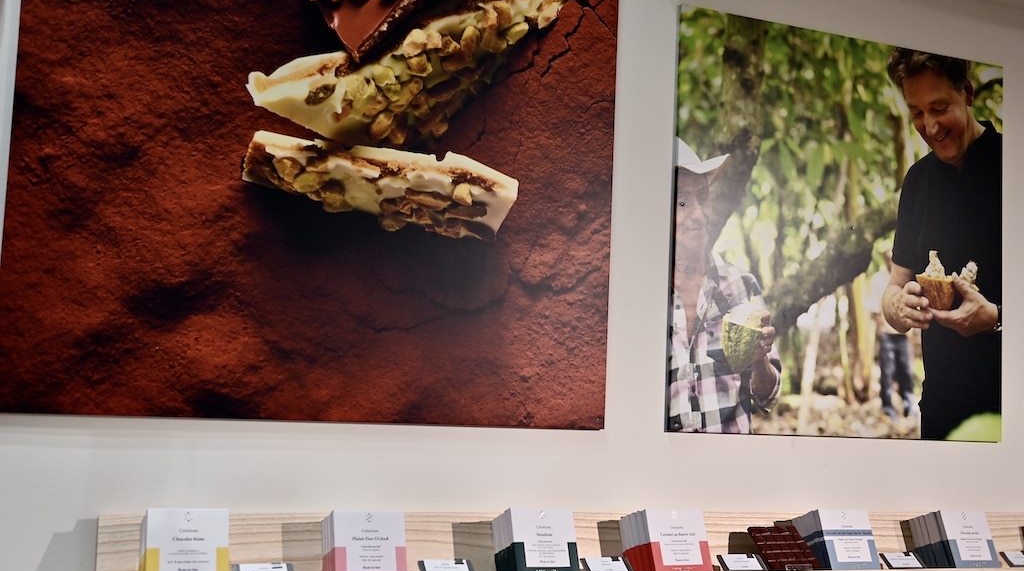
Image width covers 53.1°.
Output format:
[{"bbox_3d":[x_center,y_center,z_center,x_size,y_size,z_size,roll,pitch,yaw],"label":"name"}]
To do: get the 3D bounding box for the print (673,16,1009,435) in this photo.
[{"bbox_3d":[0.634,-0.096,1.938,0.742,0.759,0.020,4,-6,-20],"label":"print"}]

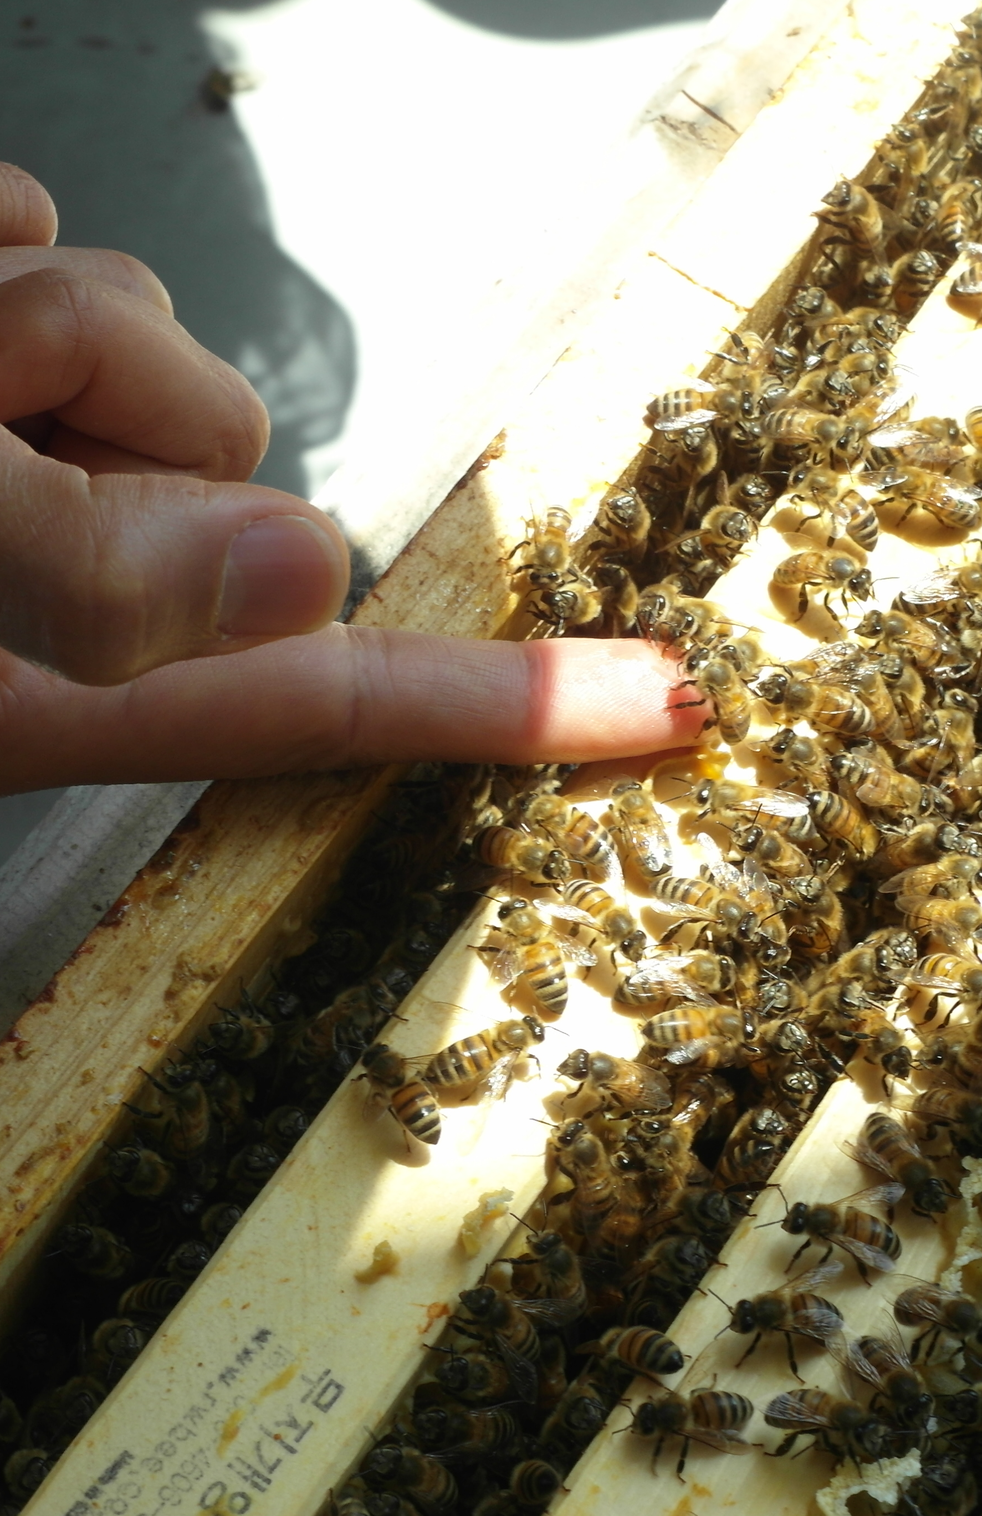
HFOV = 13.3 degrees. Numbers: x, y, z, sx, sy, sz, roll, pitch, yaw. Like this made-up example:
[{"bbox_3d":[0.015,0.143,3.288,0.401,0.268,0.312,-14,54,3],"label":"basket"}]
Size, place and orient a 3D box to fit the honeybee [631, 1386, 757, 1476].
[{"bbox_3d":[0.023,0.076,0.471,0.013,0.006,0.009,-9,62,-5],"label":"honeybee"}]

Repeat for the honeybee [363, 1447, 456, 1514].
[{"bbox_3d":[-0.009,0.080,0.466,0.005,0.013,0.006,12,74,53],"label":"honeybee"}]

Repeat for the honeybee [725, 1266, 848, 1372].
[{"bbox_3d":[0.033,0.062,0.462,0.013,0.005,0.011,2,60,0],"label":"honeybee"}]

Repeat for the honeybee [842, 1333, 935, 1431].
[{"bbox_3d":[0.043,0.068,0.459,0.008,0.005,0.013,-40,68,-16],"label":"honeybee"}]

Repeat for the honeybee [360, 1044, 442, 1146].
[{"bbox_3d":[-0.011,0.039,0.490,0.007,0.006,0.015,-33,67,-16],"label":"honeybee"}]

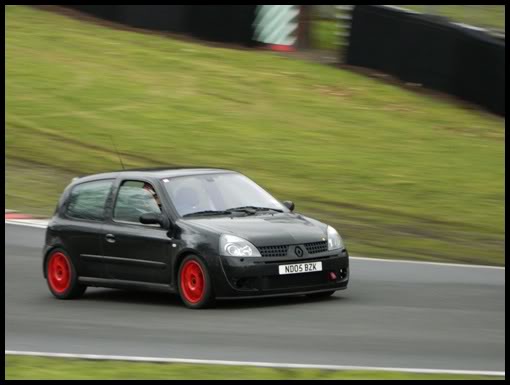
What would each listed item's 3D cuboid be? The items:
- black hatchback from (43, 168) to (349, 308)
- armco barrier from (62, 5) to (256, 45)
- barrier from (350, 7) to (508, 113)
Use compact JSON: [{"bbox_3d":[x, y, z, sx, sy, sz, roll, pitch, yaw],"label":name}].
[{"bbox_3d":[-0.645,0.425,42.000,1.670,1.370,3.810,-4,3,-35],"label":"black hatchback"},{"bbox_3d":[-2.067,-3.679,78.450,0.300,1.050,15.800,-3,6,-14],"label":"armco barrier"},{"bbox_3d":[2.489,-2.037,59.958,0.300,1.060,12.200,-3,6,-9],"label":"barrier"}]

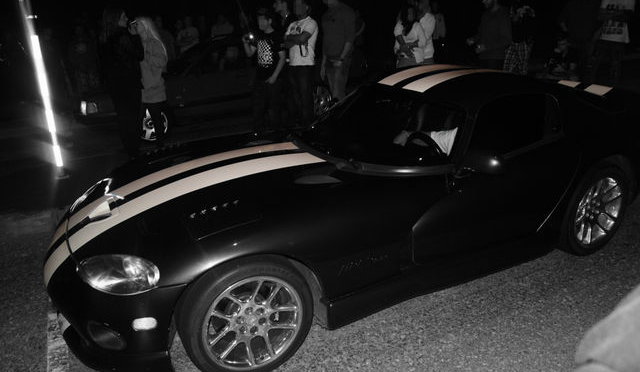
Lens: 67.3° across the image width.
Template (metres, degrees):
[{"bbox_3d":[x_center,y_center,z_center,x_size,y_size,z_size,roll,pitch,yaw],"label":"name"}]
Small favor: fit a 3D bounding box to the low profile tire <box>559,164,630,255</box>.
[{"bbox_3d":[1.823,0.136,3.360,0.660,0.660,0.320,-12,22,-24],"label":"low profile tire"}]

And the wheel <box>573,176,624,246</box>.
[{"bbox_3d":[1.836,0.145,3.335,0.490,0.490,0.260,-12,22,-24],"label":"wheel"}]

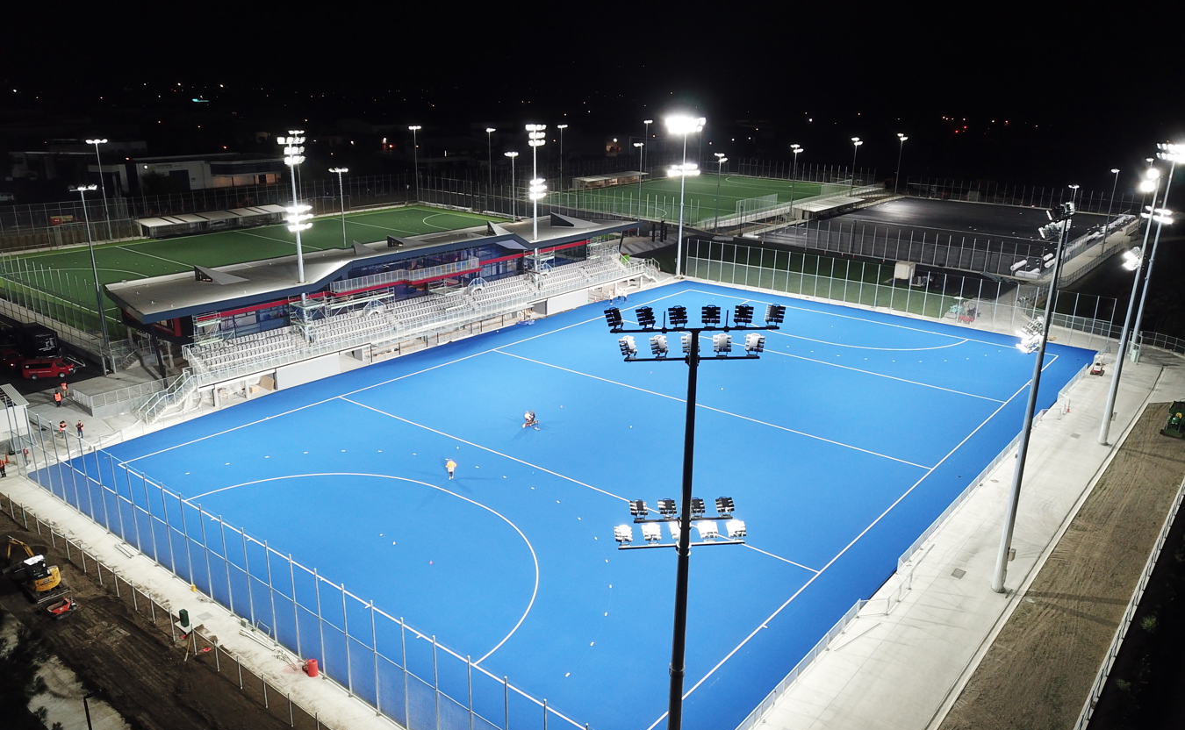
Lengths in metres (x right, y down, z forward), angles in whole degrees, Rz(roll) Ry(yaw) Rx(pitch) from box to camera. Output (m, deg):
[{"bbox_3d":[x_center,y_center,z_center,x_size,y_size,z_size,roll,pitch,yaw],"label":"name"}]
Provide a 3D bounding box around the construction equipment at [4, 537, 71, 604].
[{"bbox_3d":[-38.147,13.609,60.501,6.200,2.900,2.000,15,22,36],"label":"construction equipment"}]

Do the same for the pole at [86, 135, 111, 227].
[{"bbox_3d":[-89.244,-31.844,162.537,1.000,18.200,4.300,15,22,36],"label":"pole"}]

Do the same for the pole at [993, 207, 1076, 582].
[{"bbox_3d":[27.882,2.851,57.221,1.400,25.900,5.500,15,22,36],"label":"pole"}]

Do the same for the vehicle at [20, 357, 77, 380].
[{"bbox_3d":[-58.870,0.276,96.440,4.700,2.000,1.700,-5,19,-18],"label":"vehicle"}]

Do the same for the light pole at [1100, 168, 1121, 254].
[{"bbox_3d":[104.148,-30.641,178.718,1.200,17.200,2.600,15,22,36],"label":"light pole"}]

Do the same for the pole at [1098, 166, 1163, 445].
[{"bbox_3d":[49.678,-4.993,82.365,1.400,25.900,5.500,15,22,36],"label":"pole"}]

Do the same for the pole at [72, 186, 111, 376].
[{"bbox_3d":[-55.239,-10.486,98.714,1.000,18.300,3.100,15,22,36],"label":"pole"}]

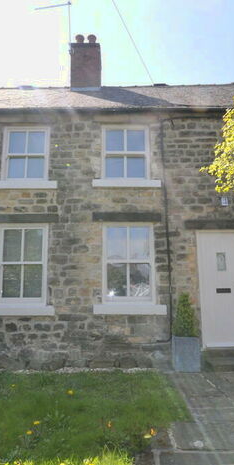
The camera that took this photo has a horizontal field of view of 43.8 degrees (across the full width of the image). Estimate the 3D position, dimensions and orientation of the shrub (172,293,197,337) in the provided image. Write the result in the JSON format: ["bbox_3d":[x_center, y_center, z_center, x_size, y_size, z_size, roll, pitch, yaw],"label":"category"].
[{"bbox_3d":[1.139,1.373,4.896,0.370,0.700,0.370,-1,-8,0],"label":"shrub"}]

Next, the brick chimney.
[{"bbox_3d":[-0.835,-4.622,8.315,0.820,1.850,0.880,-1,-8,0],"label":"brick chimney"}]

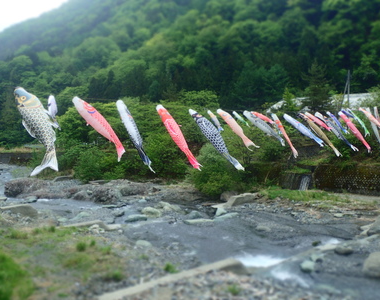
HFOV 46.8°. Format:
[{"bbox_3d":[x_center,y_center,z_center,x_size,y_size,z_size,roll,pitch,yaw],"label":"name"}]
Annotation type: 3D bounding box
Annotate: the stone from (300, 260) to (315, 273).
[{"bbox_3d":[5.058,5.014,18.900,0.540,0.430,0.500,0,3,0],"label":"stone"}]

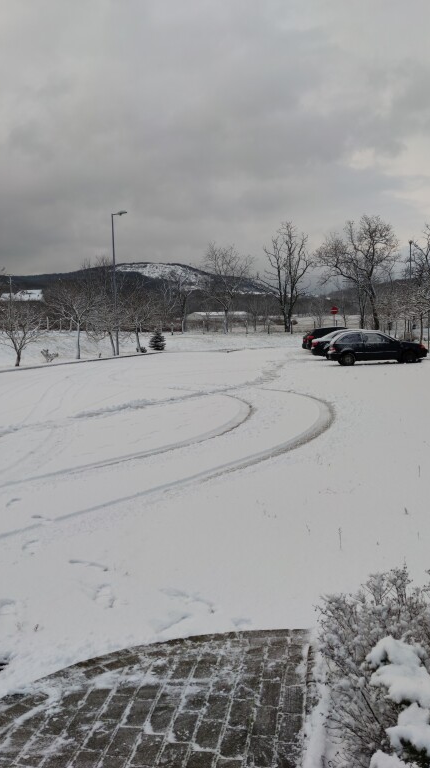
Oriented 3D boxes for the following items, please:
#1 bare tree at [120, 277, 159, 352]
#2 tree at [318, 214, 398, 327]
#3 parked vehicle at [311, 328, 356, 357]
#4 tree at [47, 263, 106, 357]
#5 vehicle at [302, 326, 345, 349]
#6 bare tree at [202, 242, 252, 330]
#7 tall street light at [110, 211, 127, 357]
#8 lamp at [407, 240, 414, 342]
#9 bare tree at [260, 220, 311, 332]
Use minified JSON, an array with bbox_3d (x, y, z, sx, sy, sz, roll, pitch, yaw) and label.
[{"bbox_3d":[-5.504,-5.070,51.753,2.930,5.479,2.930,-2,5,-6],"label":"bare tree"},{"bbox_3d":[15.524,-11.931,76.517,8.400,12.300,7.800,-1,5,0],"label":"tree"},{"bbox_3d":[6.530,-1.797,31.719,4.400,1.430,1.730,-1,5,6],"label":"parked vehicle"},{"bbox_3d":[-7.712,-3.973,39.297,3.300,5.160,3.300,-1,5,0],"label":"tree"},{"bbox_3d":[6.954,-2.338,38.000,4.500,1.500,1.800,-2,5,-3],"label":"vehicle"},{"bbox_3d":[1.240,-10.315,76.623,5.500,9.600,5.200,-1,5,0],"label":"bare tree"},{"bbox_3d":[-6.008,-6.523,46.058,1.100,9.400,0.320,-1,5,9],"label":"tall street light"},{"bbox_3d":[18.295,-8.891,66.195,0.350,9.300,1.000,0,5,12],"label":"lamp"},{"bbox_3d":[7.495,-11.334,75.498,5.566,11.695,5.566,-1,5,6],"label":"bare tree"}]

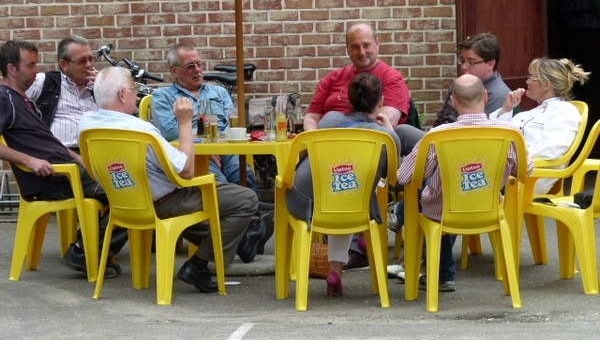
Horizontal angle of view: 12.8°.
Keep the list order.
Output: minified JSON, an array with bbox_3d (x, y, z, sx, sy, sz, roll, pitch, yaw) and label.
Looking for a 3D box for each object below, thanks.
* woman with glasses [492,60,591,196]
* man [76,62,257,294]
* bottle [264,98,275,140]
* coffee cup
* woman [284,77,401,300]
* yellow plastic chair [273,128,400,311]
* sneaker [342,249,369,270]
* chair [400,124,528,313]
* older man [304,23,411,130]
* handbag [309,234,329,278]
[{"bbox_3d":[1.140,-0.030,13.624,0.850,1.100,0.540,-4,6,-28],"label":"woman with glasses"},{"bbox_3d":[-0.678,0.041,13.650,0.560,1.180,0.840,3,7,43],"label":"man"},{"bbox_3d":[-0.157,-0.255,13.531,0.056,0.200,0.056,-1,5,0],"label":"bottle"},{"bbox_3d":[-0.329,-0.195,14.070,0.096,0.064,0.088,-2,5,-2],"label":"coffee cup"},{"bbox_3d":[0.223,0.070,13.360,0.570,1.130,0.820,-2,5,-2],"label":"woman"},{"bbox_3d":[0.178,0.212,12.592,0.550,0.850,0.570,-2,5,-8],"label":"yellow plastic chair"},{"bbox_3d":[0.282,0.461,13.937,0.280,0.110,0.105,-6,7,-41],"label":"sneaker"},{"bbox_3d":[0.785,0.211,12.433,0.550,0.850,0.570,-2,5,-5],"label":"chair"},{"bbox_3d":[0.315,-0.177,15.150,0.620,1.285,0.840,0,6,18],"label":"older man"},{"bbox_3d":[0.088,0.439,14.180,0.240,0.250,0.150,-2,5,-2],"label":"handbag"}]

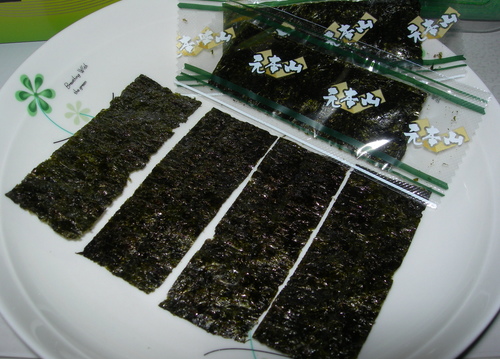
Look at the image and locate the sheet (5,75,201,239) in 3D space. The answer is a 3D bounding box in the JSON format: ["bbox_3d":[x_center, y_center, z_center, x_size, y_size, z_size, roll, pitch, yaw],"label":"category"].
[{"bbox_3d":[-0.061,-0.015,0.242,0.036,0.004,0.088,27,57,17],"label":"sheet"}]

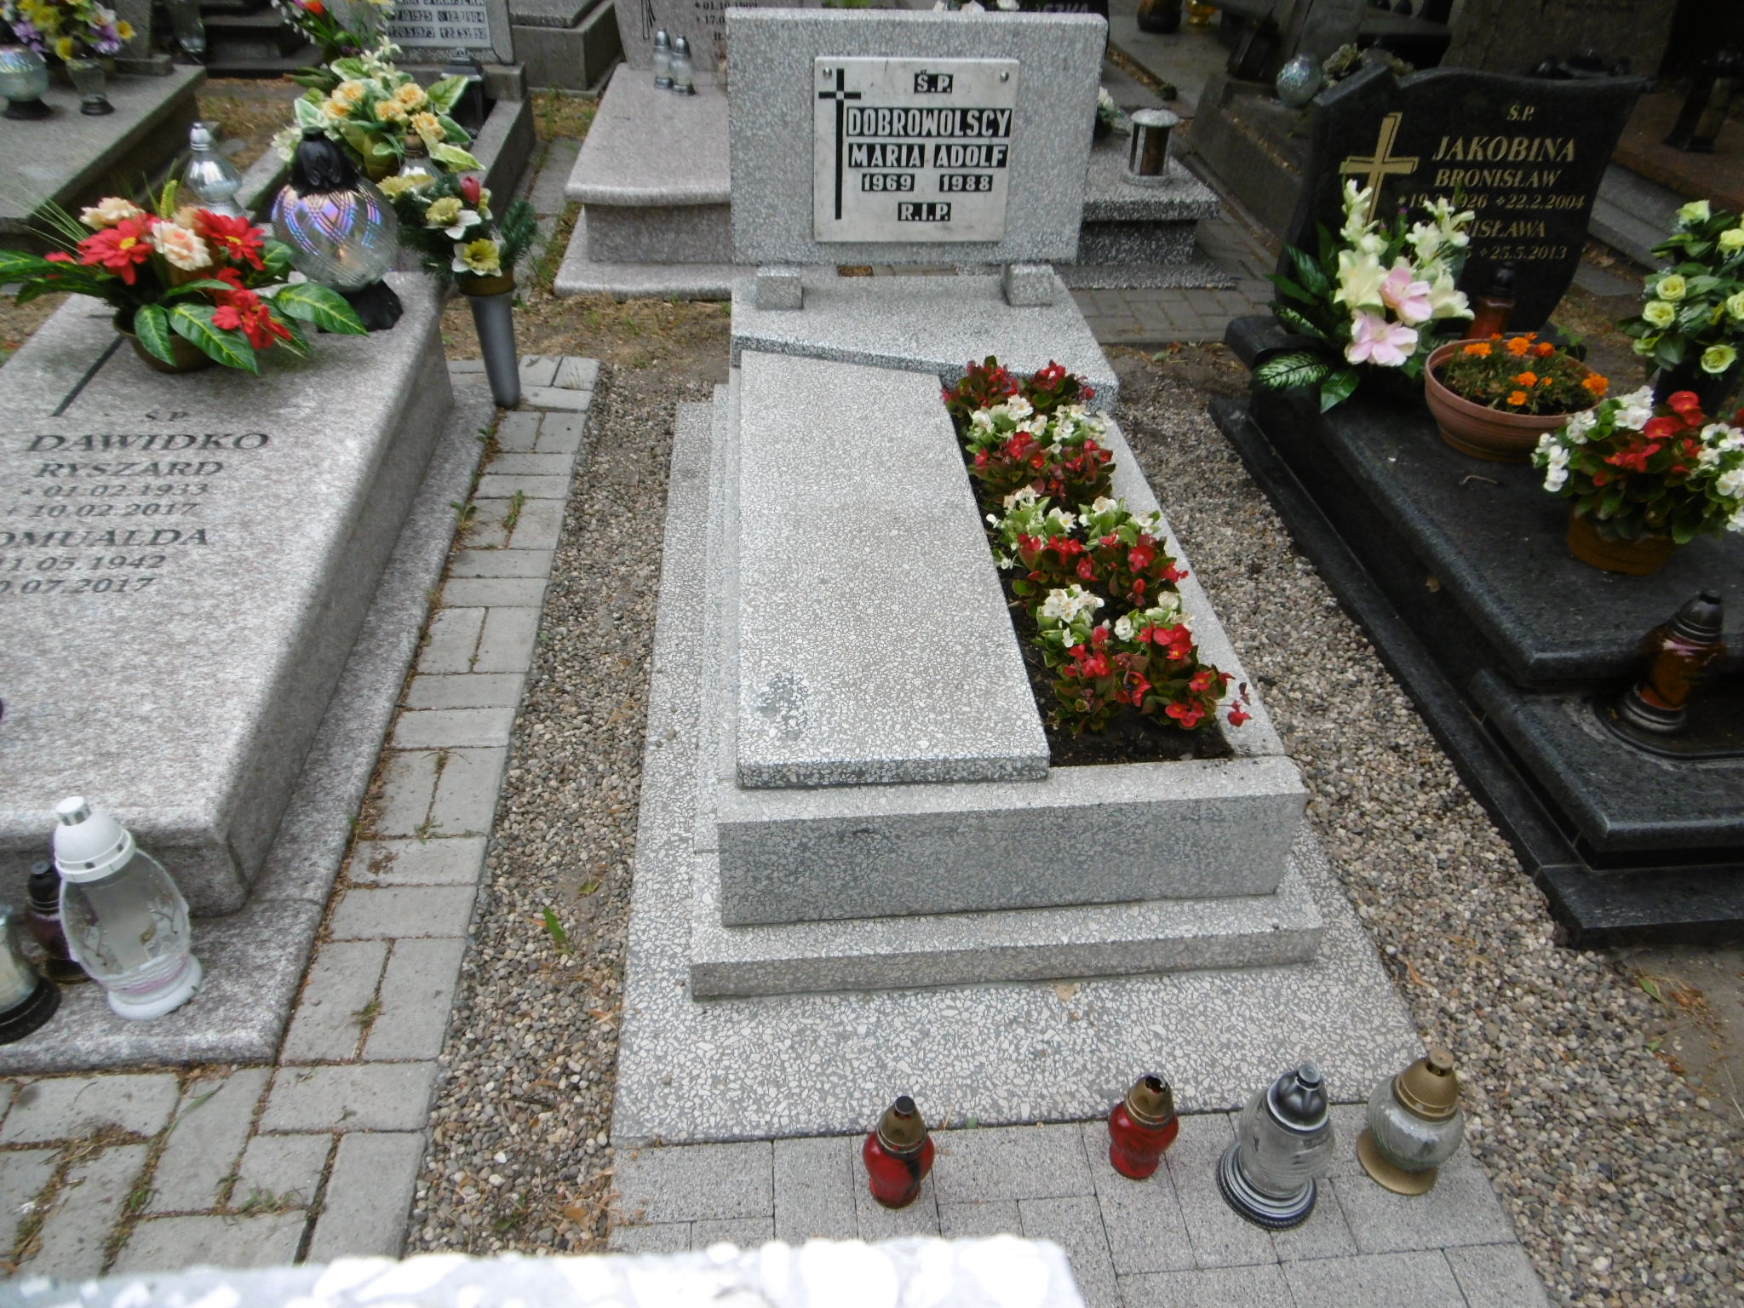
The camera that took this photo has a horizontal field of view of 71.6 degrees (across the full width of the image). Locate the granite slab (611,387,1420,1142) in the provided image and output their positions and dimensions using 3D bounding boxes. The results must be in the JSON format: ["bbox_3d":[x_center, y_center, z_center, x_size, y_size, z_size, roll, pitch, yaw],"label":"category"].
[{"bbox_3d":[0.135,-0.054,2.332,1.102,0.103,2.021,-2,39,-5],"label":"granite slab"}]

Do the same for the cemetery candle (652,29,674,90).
[{"bbox_3d":[-0.775,-2.200,4.467,0.083,0.174,0.083,-2,39,-5],"label":"cemetery candle"}]

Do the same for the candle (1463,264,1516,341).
[{"bbox_3d":[1.503,-0.848,2.936,0.088,0.208,0.088,-2,37,-5],"label":"candle"}]

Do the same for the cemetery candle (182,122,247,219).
[{"bbox_3d":[-1.903,-1.380,3.481,0.148,0.269,0.148,-2,39,-5],"label":"cemetery candle"}]

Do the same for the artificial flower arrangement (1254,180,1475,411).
[{"bbox_3d":[1.109,-0.790,2.708,0.500,0.460,0.370,-2,37,-5],"label":"artificial flower arrangement"}]

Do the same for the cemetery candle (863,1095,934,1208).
[{"bbox_3d":[0.032,0.591,1.454,0.086,0.174,0.086,-2,37,-5],"label":"cemetery candle"}]

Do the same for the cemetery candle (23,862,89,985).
[{"bbox_3d":[-1.078,0.358,1.597,0.086,0.180,0.086,-2,37,-5],"label":"cemetery candle"}]

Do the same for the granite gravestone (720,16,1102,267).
[{"bbox_3d":[0.090,-1.192,2.825,0.838,0.532,0.115,-2,37,-5],"label":"granite gravestone"}]

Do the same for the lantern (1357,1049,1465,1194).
[{"bbox_3d":[0.670,0.561,1.491,0.112,0.213,0.112,-2,37,-5],"label":"lantern"}]

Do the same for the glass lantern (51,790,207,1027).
[{"bbox_3d":[-0.950,0.326,1.524,0.155,0.345,0.155,-2,39,-5],"label":"glass lantern"}]

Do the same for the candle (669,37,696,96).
[{"bbox_3d":[-0.688,-2.143,4.399,0.083,0.174,0.083,-2,39,-5],"label":"candle"}]

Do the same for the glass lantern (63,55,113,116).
[{"bbox_3d":[-2.716,-2.005,4.174,0.125,0.237,0.125,-2,39,-5],"label":"glass lantern"}]

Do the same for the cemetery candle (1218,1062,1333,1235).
[{"bbox_3d":[0.498,0.572,1.449,0.116,0.236,0.116,-2,37,-5],"label":"cemetery candle"}]

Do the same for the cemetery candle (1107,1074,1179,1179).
[{"bbox_3d":[0.338,0.578,1.491,0.083,0.173,0.083,-2,39,-5],"label":"cemetery candle"}]

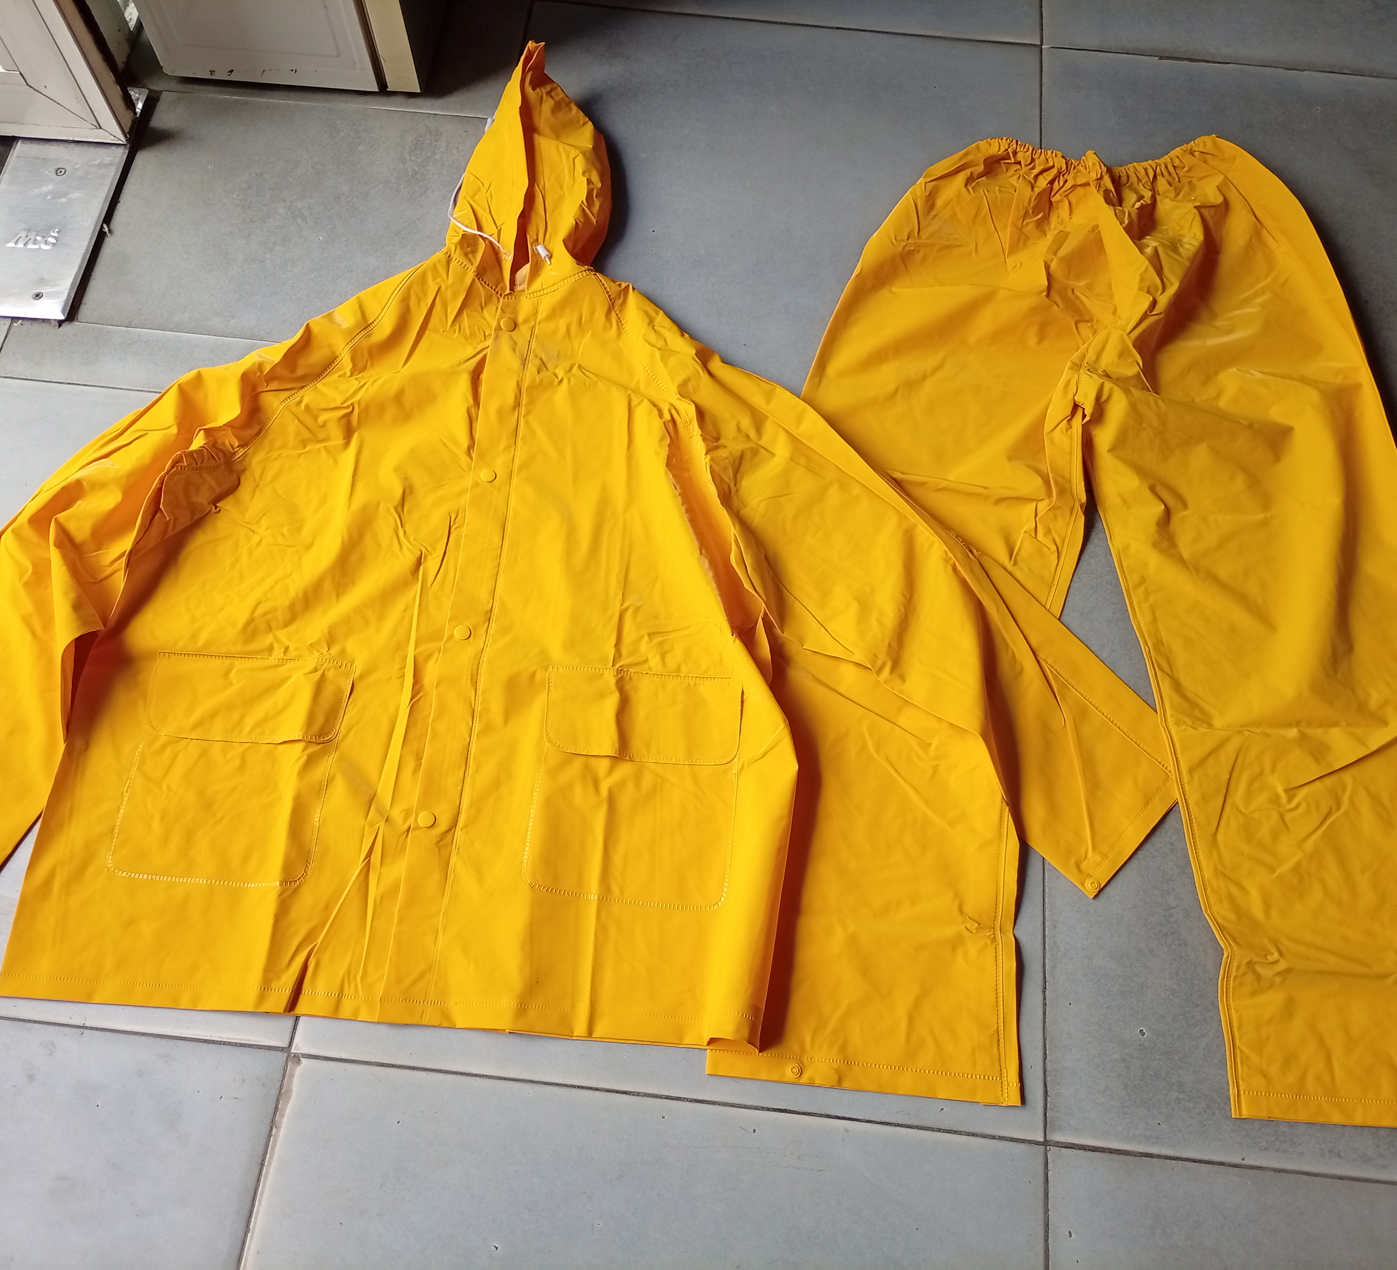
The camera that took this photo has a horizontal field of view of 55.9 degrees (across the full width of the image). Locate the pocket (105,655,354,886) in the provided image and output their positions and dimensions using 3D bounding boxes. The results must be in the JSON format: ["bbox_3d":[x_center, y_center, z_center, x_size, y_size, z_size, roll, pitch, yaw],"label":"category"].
[{"bbox_3d":[-0.401,0.114,1.138,0.175,0.015,0.203,3,65,0],"label":"pocket"}]

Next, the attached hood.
[{"bbox_3d":[-0.169,-0.500,1.386,0.160,0.105,0.305,2,65,0],"label":"attached hood"}]

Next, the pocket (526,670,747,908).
[{"bbox_3d":[-0.056,0.127,1.132,0.171,0.015,0.205,4,65,1],"label":"pocket"}]

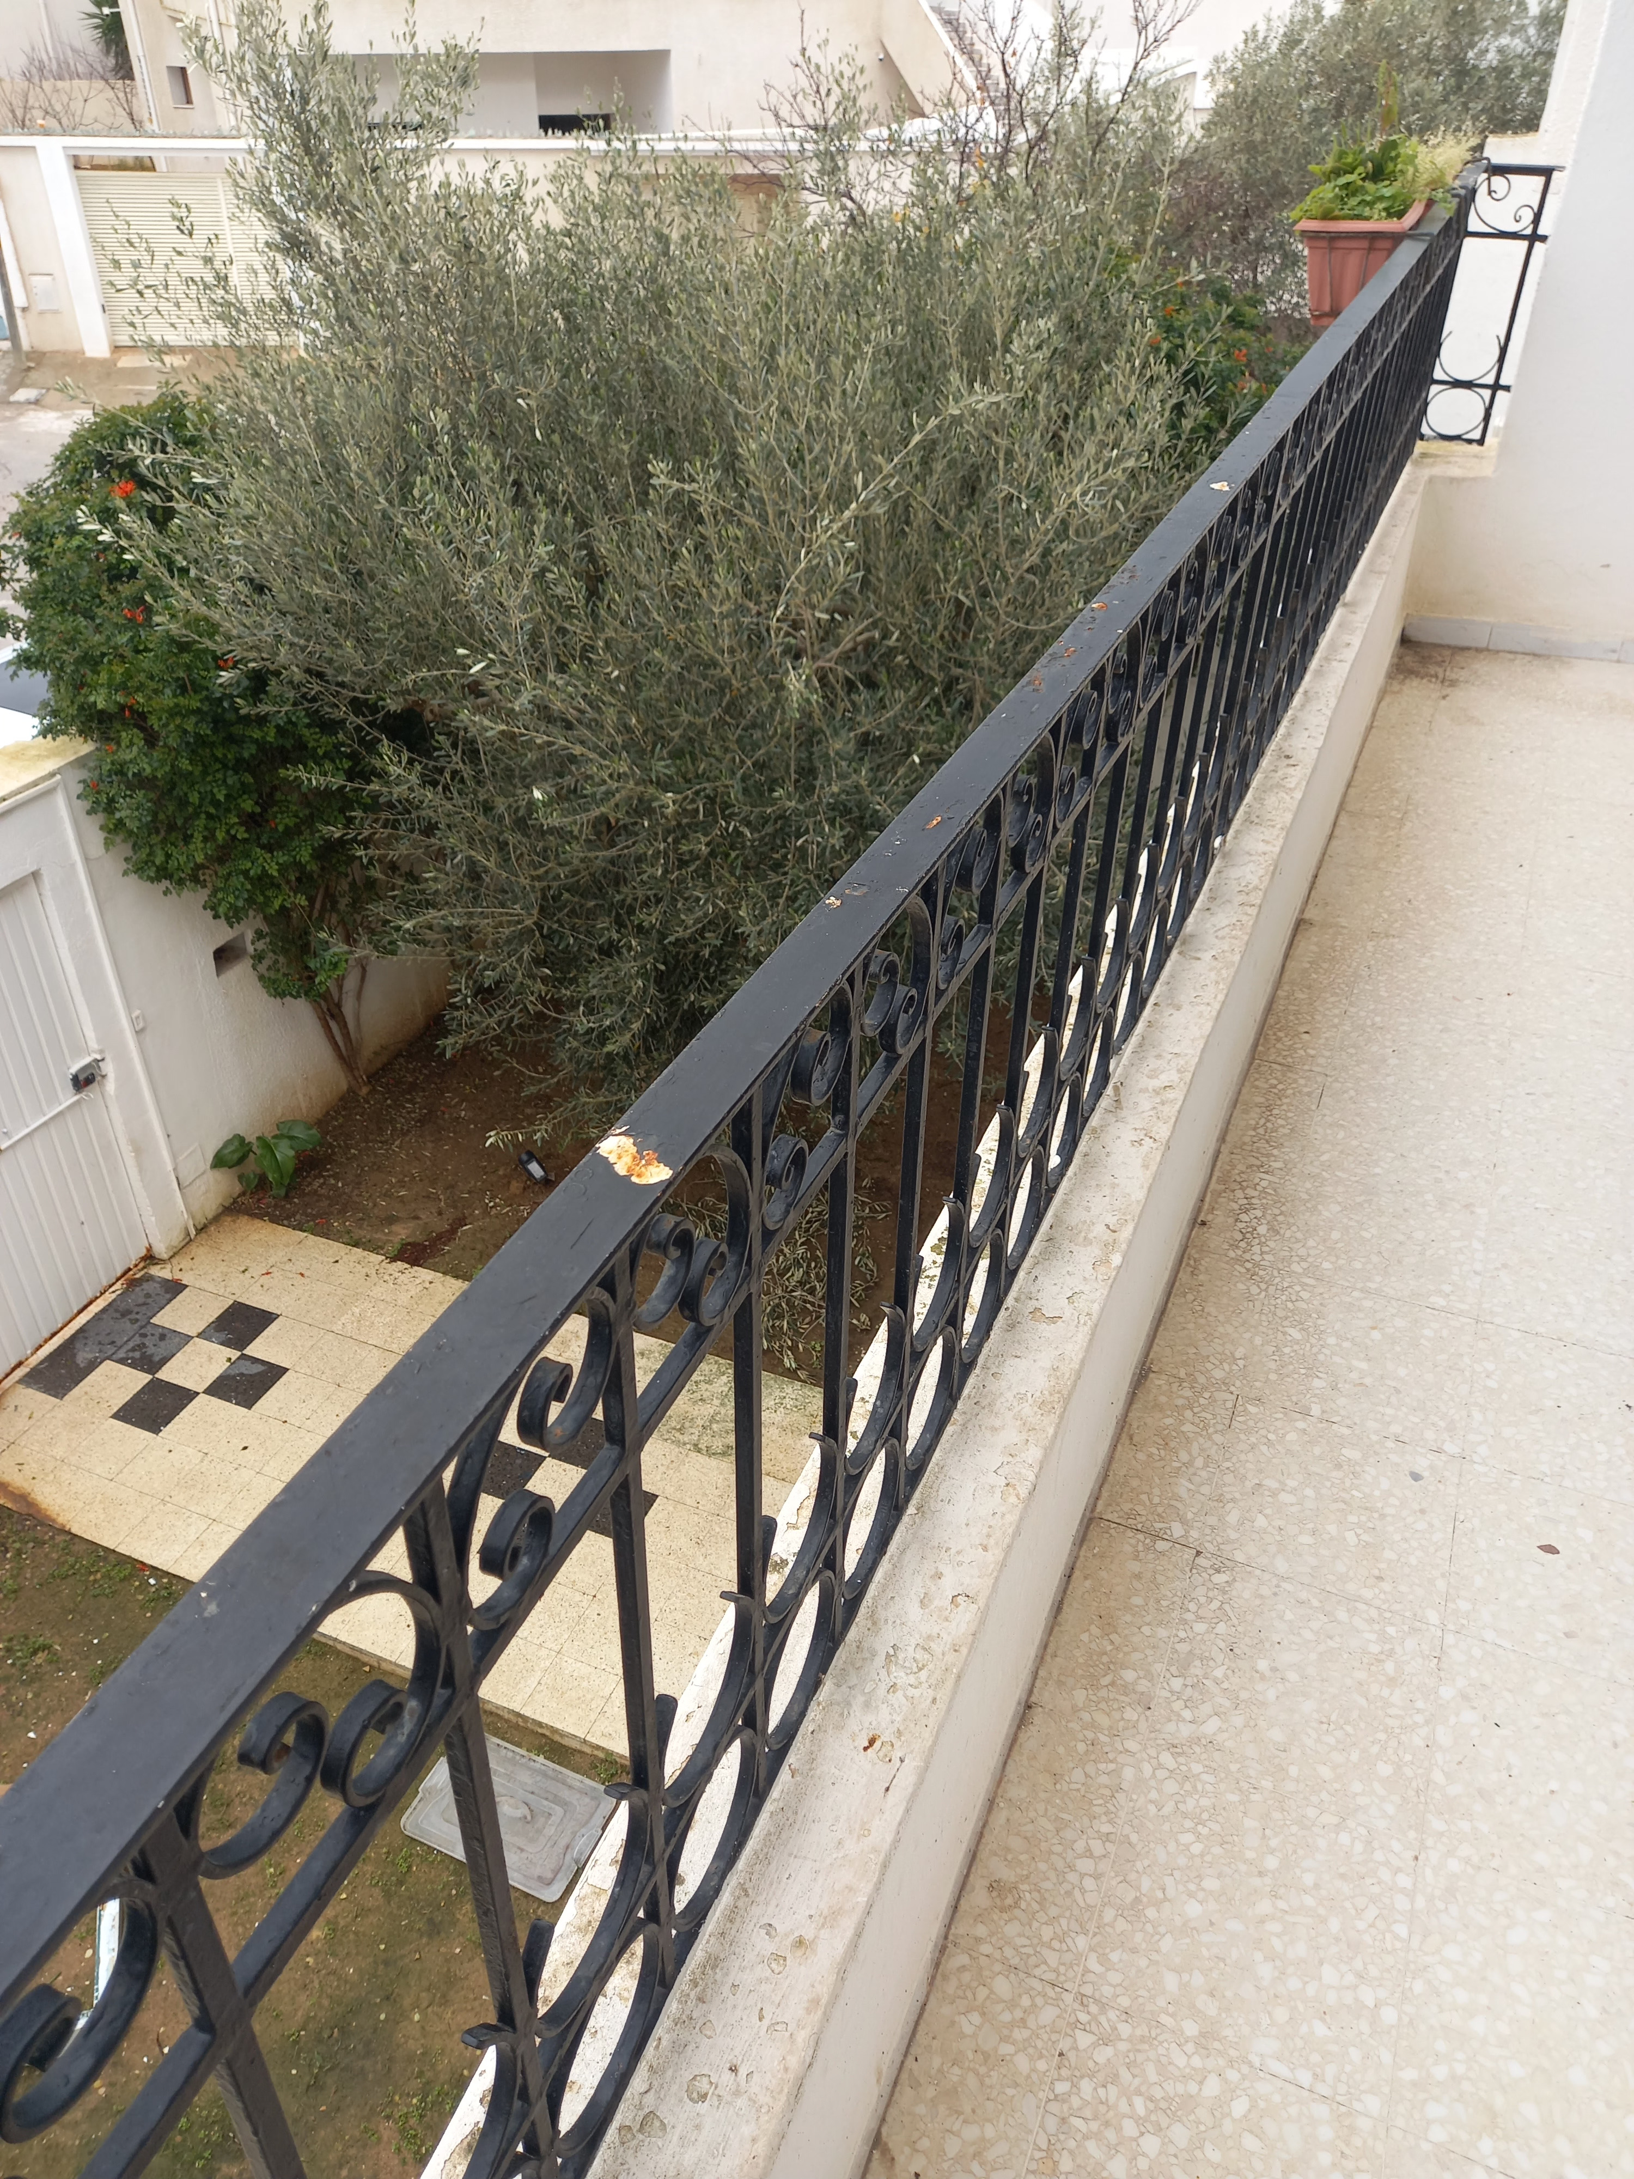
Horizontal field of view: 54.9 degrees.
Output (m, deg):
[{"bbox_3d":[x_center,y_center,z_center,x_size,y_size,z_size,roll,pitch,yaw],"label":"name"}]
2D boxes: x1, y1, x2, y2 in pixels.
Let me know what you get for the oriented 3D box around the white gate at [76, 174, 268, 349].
[{"bbox_3d":[-9.476,-12.587,23.956,2.959,2.360,0.100,-1,34,-3],"label":"white gate"}]

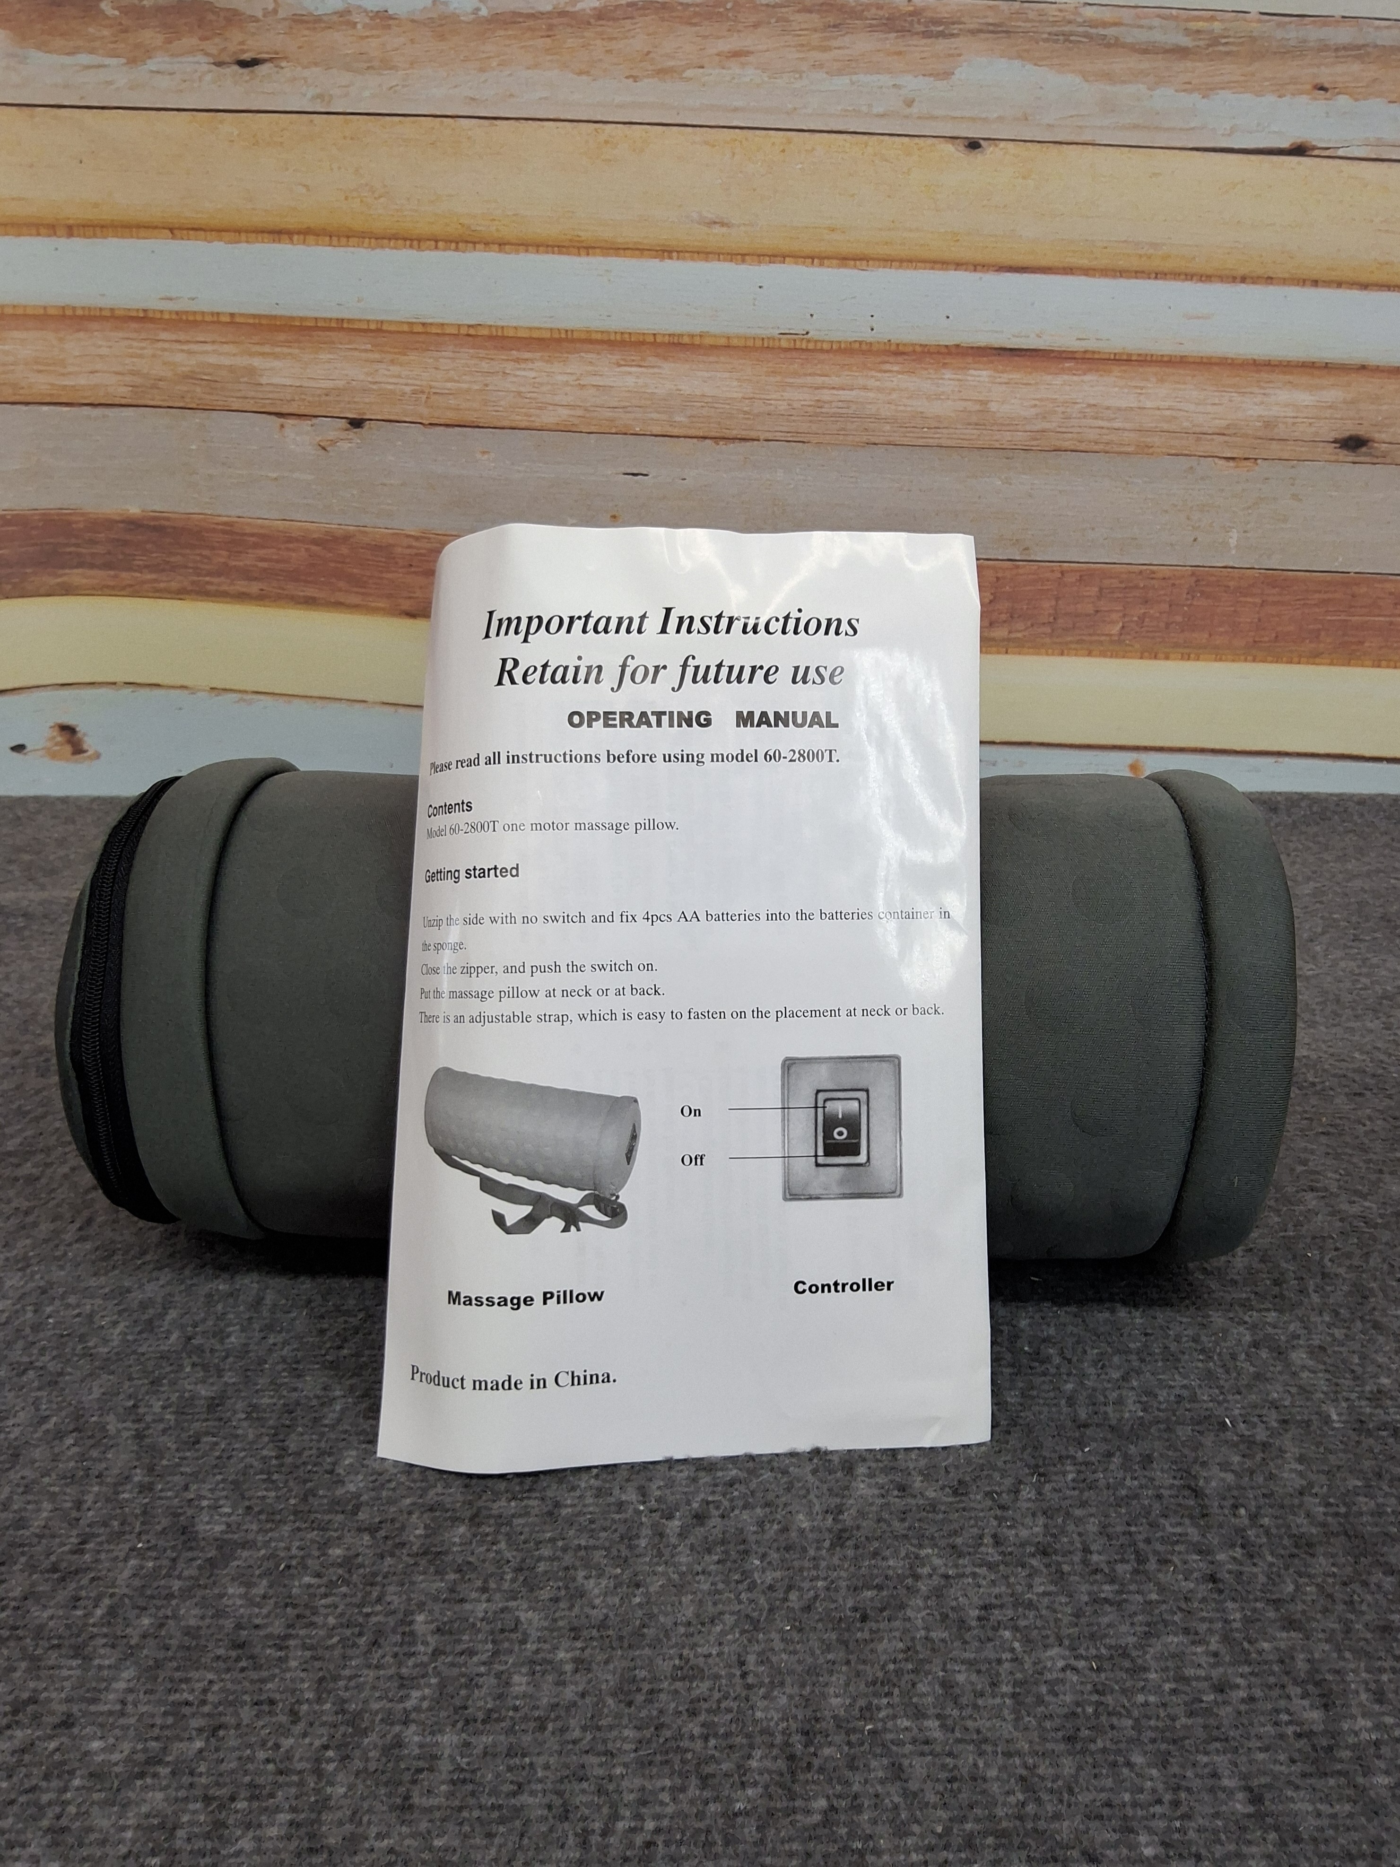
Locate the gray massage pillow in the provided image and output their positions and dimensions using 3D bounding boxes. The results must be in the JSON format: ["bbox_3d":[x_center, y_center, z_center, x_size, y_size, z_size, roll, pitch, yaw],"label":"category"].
[{"bbox_3d":[-0.007,0.020,0.380,0.303,0.134,0.135,1,21,2],"label":"gray massage pillow"}]

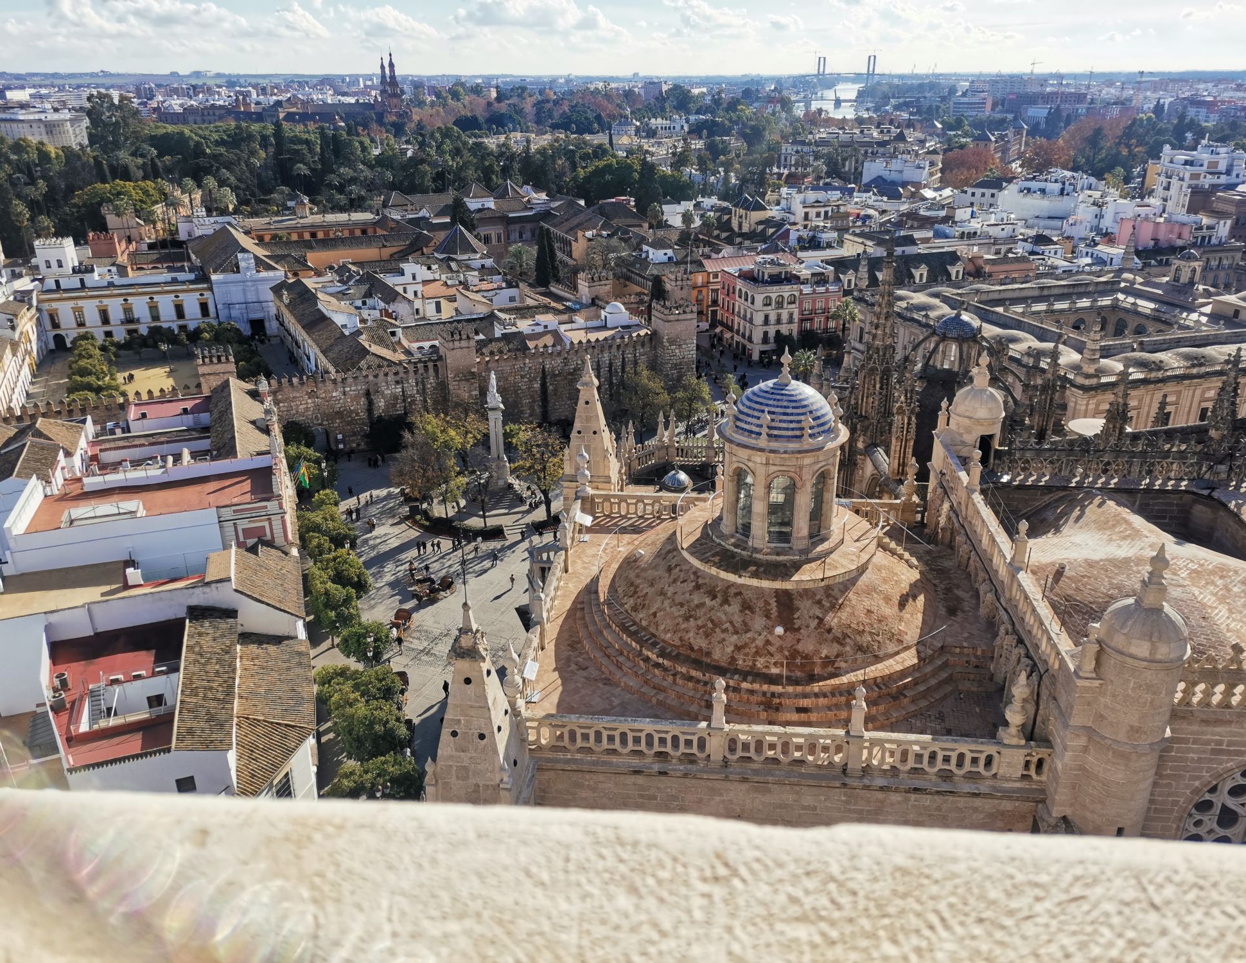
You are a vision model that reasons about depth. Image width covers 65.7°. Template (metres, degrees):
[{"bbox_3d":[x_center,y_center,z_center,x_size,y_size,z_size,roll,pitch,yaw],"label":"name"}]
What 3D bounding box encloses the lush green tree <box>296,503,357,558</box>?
[{"bbox_3d":[-34.083,6.470,111.174,6.100,7.200,6.100,2,23,5],"label":"lush green tree"}]

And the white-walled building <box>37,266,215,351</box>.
[{"bbox_3d":[-106.300,-38.828,209.480,32.500,15.900,12.000,-9,25,-20],"label":"white-walled building"}]

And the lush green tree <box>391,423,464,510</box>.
[{"bbox_3d":[-24.703,-1.009,122.565,9.000,12.000,9.000,2,23,5],"label":"lush green tree"}]

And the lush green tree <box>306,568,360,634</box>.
[{"bbox_3d":[-28.566,12.875,95.322,5.100,7.800,5.100,2,23,5],"label":"lush green tree"}]

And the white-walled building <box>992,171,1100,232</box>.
[{"bbox_3d":[147.282,-96.160,337.463,31.000,21.000,22.000,10,25,23],"label":"white-walled building"}]

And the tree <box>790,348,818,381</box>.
[{"bbox_3d":[31.927,-19.141,168.915,4.800,8.800,4.800,2,23,5],"label":"tree"}]

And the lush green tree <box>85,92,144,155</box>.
[{"bbox_3d":[-269.171,-184.583,513.788,24.000,42.000,23.000,0,23,0],"label":"lush green tree"}]

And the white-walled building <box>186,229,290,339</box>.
[{"bbox_3d":[-90.300,-48.021,227.954,16.000,18.300,42.000,-11,25,-23],"label":"white-walled building"}]

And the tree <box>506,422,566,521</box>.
[{"bbox_3d":[-10.721,-0.714,123.652,8.000,12.200,8.000,0,23,0],"label":"tree"}]

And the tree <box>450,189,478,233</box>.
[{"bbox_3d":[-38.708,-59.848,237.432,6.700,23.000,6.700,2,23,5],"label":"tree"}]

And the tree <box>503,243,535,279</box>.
[{"bbox_3d":[-26.290,-53.473,245.233,7.800,12.500,7.800,2,23,5],"label":"tree"}]

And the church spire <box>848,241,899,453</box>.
[{"bbox_3d":[15.566,-7.930,60.173,3.100,14.200,3.100,2,23,5],"label":"church spire"}]

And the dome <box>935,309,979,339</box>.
[{"bbox_3d":[28.402,-13.516,81.621,3.700,1.940,3.700,0,23,0],"label":"dome"}]

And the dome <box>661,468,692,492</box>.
[{"bbox_3d":[3.435,-0.038,62.289,2.000,1.250,2.000,2,23,6],"label":"dome"}]

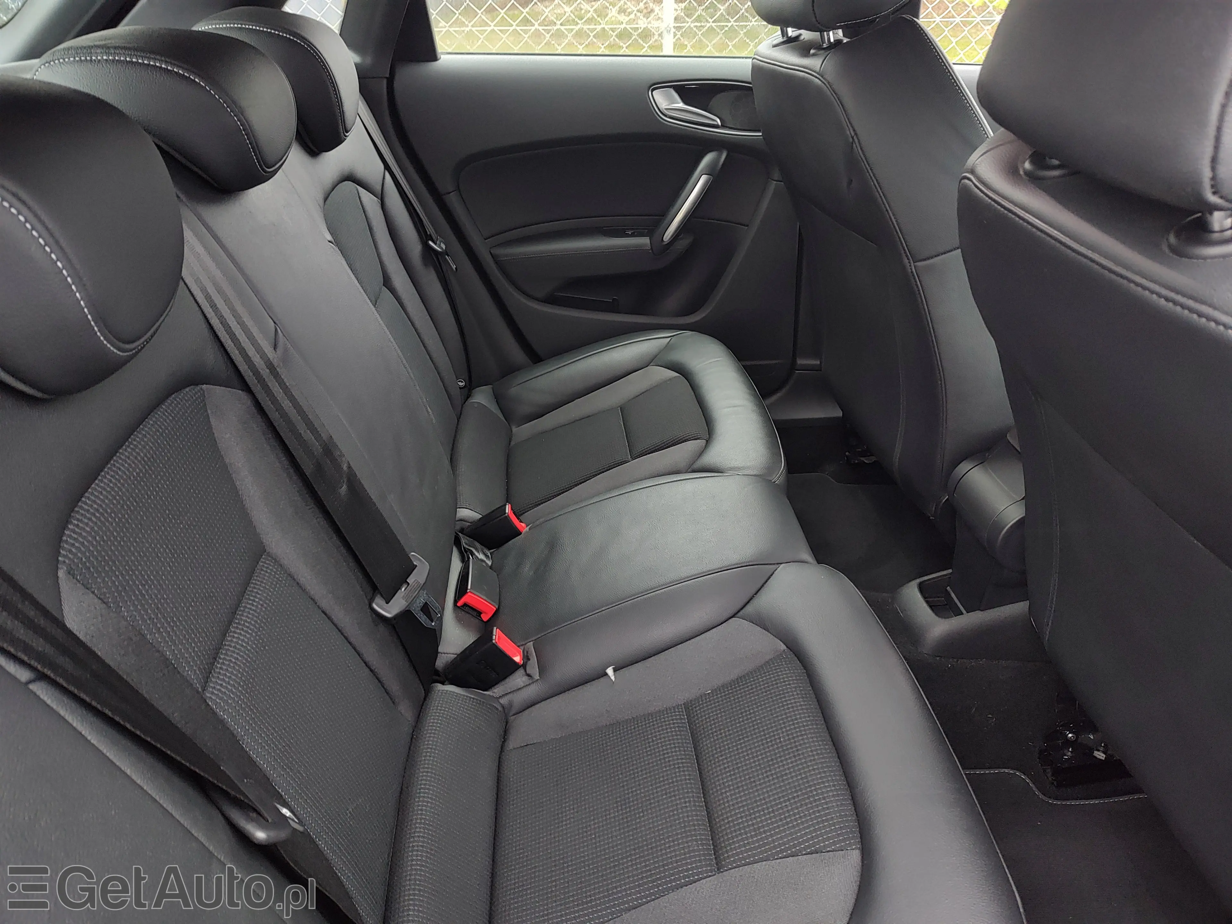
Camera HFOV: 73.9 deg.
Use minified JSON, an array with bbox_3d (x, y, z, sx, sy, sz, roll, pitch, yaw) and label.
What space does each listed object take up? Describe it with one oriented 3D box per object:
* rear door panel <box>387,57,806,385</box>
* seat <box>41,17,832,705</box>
[{"bbox_3d":[-0.002,-0.386,1.467,0.720,0.620,0.110,-3,31,-4],"label":"rear door panel"},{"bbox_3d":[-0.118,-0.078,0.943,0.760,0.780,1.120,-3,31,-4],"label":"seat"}]

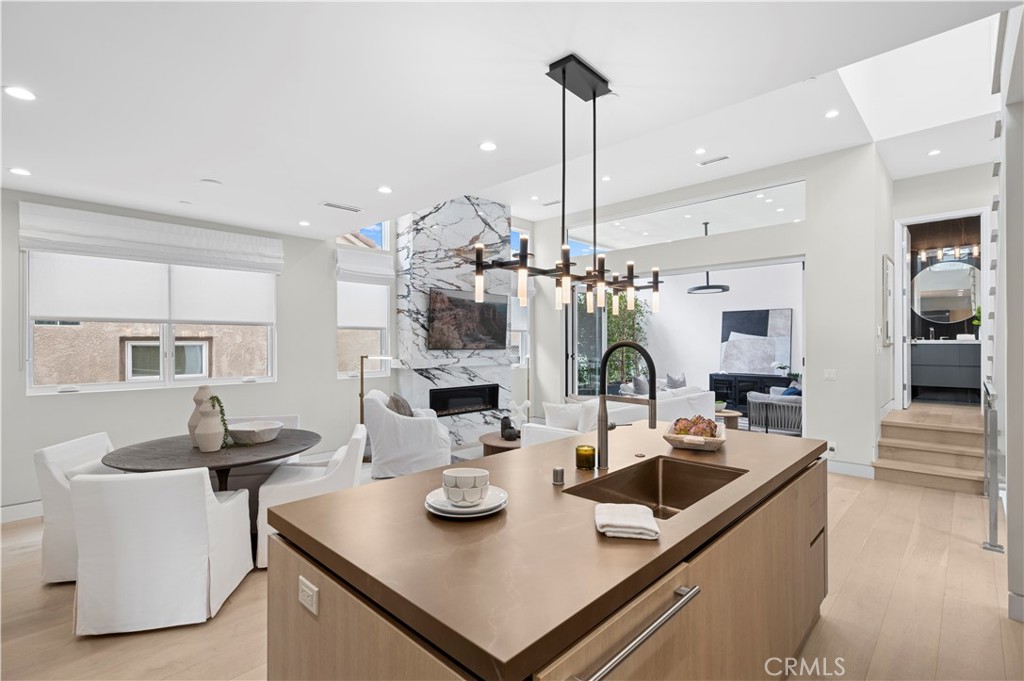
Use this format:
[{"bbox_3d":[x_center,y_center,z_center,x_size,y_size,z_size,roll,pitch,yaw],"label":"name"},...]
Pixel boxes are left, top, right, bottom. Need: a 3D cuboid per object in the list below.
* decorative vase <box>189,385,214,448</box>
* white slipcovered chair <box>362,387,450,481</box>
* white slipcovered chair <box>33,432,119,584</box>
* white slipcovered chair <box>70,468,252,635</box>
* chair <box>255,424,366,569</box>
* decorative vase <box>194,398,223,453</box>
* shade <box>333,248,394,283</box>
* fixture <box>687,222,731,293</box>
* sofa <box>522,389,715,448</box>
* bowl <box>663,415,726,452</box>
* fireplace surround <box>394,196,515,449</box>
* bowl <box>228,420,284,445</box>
[{"bbox_3d":[-2.054,0.499,3.030,0.165,0.405,0.165,1,-1,-34],"label":"decorative vase"},{"bbox_3d":[-1.190,1.042,5.310,0.880,0.880,0.790,0,-1,-10],"label":"white slipcovered chair"},{"bbox_3d":[-2.605,1.065,3.045,0.580,0.810,0.610,0,0,-10],"label":"white slipcovered chair"},{"bbox_3d":[-1.917,1.065,2.581,0.610,0.810,0.580,0,0,-10],"label":"white slipcovered chair"},{"bbox_3d":[-1.370,1.050,3.225,0.630,0.800,0.570,0,-1,-14],"label":"chair"},{"bbox_3d":[-1.926,0.537,2.900,0.150,0.325,0.150,1,-1,-34],"label":"decorative vase"},{"bbox_3d":[-1.850,-0.920,5.790,0.760,0.400,0.120,0,0,-45],"label":"shade"},{"bbox_3d":[3.400,-1.417,7.850,0.720,1.230,0.720,0,0,-45],"label":"fixture"},{"bbox_3d":[1.272,1.040,5.025,2.300,0.860,1.000,0,0,-45],"label":"sofa"},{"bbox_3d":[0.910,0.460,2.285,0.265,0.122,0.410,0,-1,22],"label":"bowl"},{"bbox_3d":[-0.780,-0.298,6.640,0.380,3.600,1.810,-1,-1,45],"label":"fireplace surround"},{"bbox_3d":[-1.787,0.654,3.180,0.360,0.100,0.360,1,-1,-30],"label":"bowl"}]

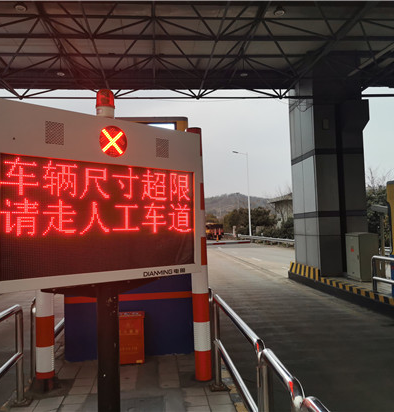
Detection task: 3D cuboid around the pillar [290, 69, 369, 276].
[{"bbox_3d":[4.420,-1.067,14.637,1.600,6.620,2.450,-1,-3,-5],"label":"pillar"}]

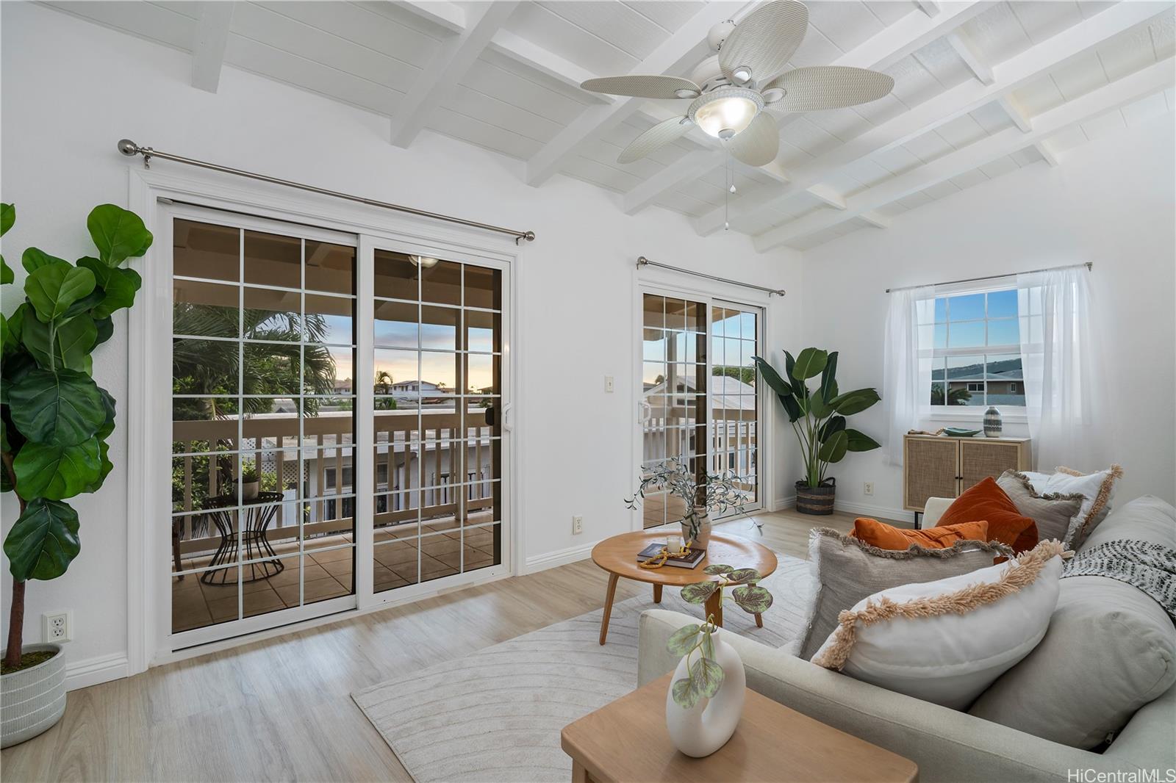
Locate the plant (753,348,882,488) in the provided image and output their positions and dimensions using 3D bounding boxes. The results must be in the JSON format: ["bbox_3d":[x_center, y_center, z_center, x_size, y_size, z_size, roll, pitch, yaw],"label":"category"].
[{"bbox_3d":[2.120,0.300,4.860,1.120,1.400,0.820,0,0,0],"label":"plant"}]

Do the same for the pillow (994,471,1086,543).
[{"bbox_3d":[1.890,0.590,2.250,0.160,0.430,0.470,25,4,9],"label":"pillow"}]

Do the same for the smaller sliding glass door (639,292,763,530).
[{"bbox_3d":[1.047,0.157,4.500,1.688,1.954,0.100,0,0,-39],"label":"smaller sliding glass door"}]

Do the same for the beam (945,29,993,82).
[{"bbox_3d":[1.869,-1.687,2.568,0.720,0.092,0.042,0,0,-39],"label":"beam"}]

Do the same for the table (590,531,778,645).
[{"bbox_3d":[0.453,0.963,2.483,0.855,0.392,0.855,0,0,0],"label":"table"}]

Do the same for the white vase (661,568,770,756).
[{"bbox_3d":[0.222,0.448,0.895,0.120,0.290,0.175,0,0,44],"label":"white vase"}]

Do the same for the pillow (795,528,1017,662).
[{"bbox_3d":[0.747,0.550,1.254,0.450,0.410,0.160,0,0,20],"label":"pillow"}]

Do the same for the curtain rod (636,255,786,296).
[{"bbox_3d":[1.104,-0.935,4.434,1.957,0.085,0.115,0,0,-39],"label":"curtain rod"}]

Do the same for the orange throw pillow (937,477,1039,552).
[{"bbox_3d":[1.780,0.585,2.330,0.150,0.410,0.440,29,17,3],"label":"orange throw pillow"}]

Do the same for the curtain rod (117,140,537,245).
[{"bbox_3d":[-1.099,-0.945,2.672,1.940,0.085,0.115,0,0,-39],"label":"curtain rod"}]

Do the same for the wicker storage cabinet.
[{"bbox_3d":[3.012,0.748,4.166,0.310,0.760,0.787,0,0,-39],"label":"wicker storage cabinet"}]

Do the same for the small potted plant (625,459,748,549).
[{"bbox_3d":[0.490,0.547,2.548,0.630,0.470,0.500,0,0,11],"label":"small potted plant"}]

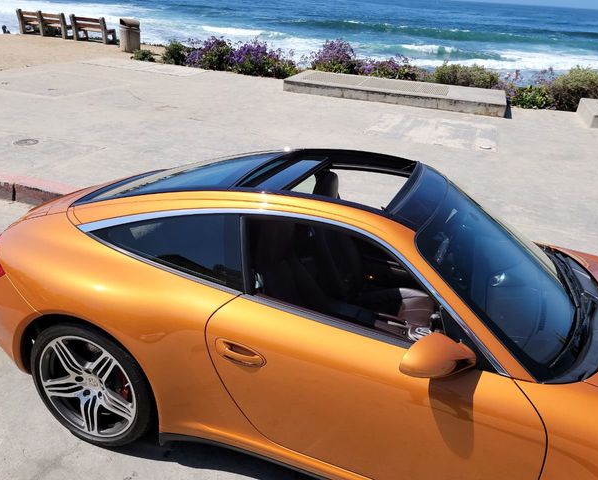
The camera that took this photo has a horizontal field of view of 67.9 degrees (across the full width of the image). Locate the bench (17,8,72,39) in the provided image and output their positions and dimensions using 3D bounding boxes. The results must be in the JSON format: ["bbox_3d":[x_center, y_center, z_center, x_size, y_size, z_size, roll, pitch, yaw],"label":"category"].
[{"bbox_3d":[-9.454,-8.117,16.671,2.140,0.830,0.660,13,31,17],"label":"bench"}]

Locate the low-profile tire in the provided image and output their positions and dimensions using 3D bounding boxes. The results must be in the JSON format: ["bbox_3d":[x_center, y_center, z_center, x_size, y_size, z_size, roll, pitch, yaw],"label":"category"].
[{"bbox_3d":[-0.886,0.608,2.045,0.660,0.660,0.290,13,21,16],"label":"low-profile tire"}]

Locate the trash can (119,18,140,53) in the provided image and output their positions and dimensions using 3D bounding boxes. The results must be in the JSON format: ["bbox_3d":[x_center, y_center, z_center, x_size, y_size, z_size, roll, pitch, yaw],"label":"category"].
[{"bbox_3d":[-5.441,-6.555,14.218,0.530,0.960,0.530,3,29,-2],"label":"trash can"}]

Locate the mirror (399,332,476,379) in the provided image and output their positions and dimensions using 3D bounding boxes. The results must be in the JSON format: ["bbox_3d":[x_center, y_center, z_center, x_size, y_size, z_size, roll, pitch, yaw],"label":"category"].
[{"bbox_3d":[0.433,0.361,1.379,0.200,0.130,0.210,13,24,16],"label":"mirror"}]

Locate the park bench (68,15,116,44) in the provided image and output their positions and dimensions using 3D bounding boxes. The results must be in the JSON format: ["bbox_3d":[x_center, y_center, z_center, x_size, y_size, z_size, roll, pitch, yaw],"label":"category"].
[{"bbox_3d":[-7.354,-7.569,15.935,1.460,0.830,0.660,13,31,17],"label":"park bench"}]

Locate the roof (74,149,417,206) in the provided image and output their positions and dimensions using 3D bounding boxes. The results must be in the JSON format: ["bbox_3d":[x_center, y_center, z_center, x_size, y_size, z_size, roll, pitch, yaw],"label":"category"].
[{"bbox_3d":[-0.260,-0.306,2.354,1.600,0.350,1.020,13,24,16],"label":"roof"}]

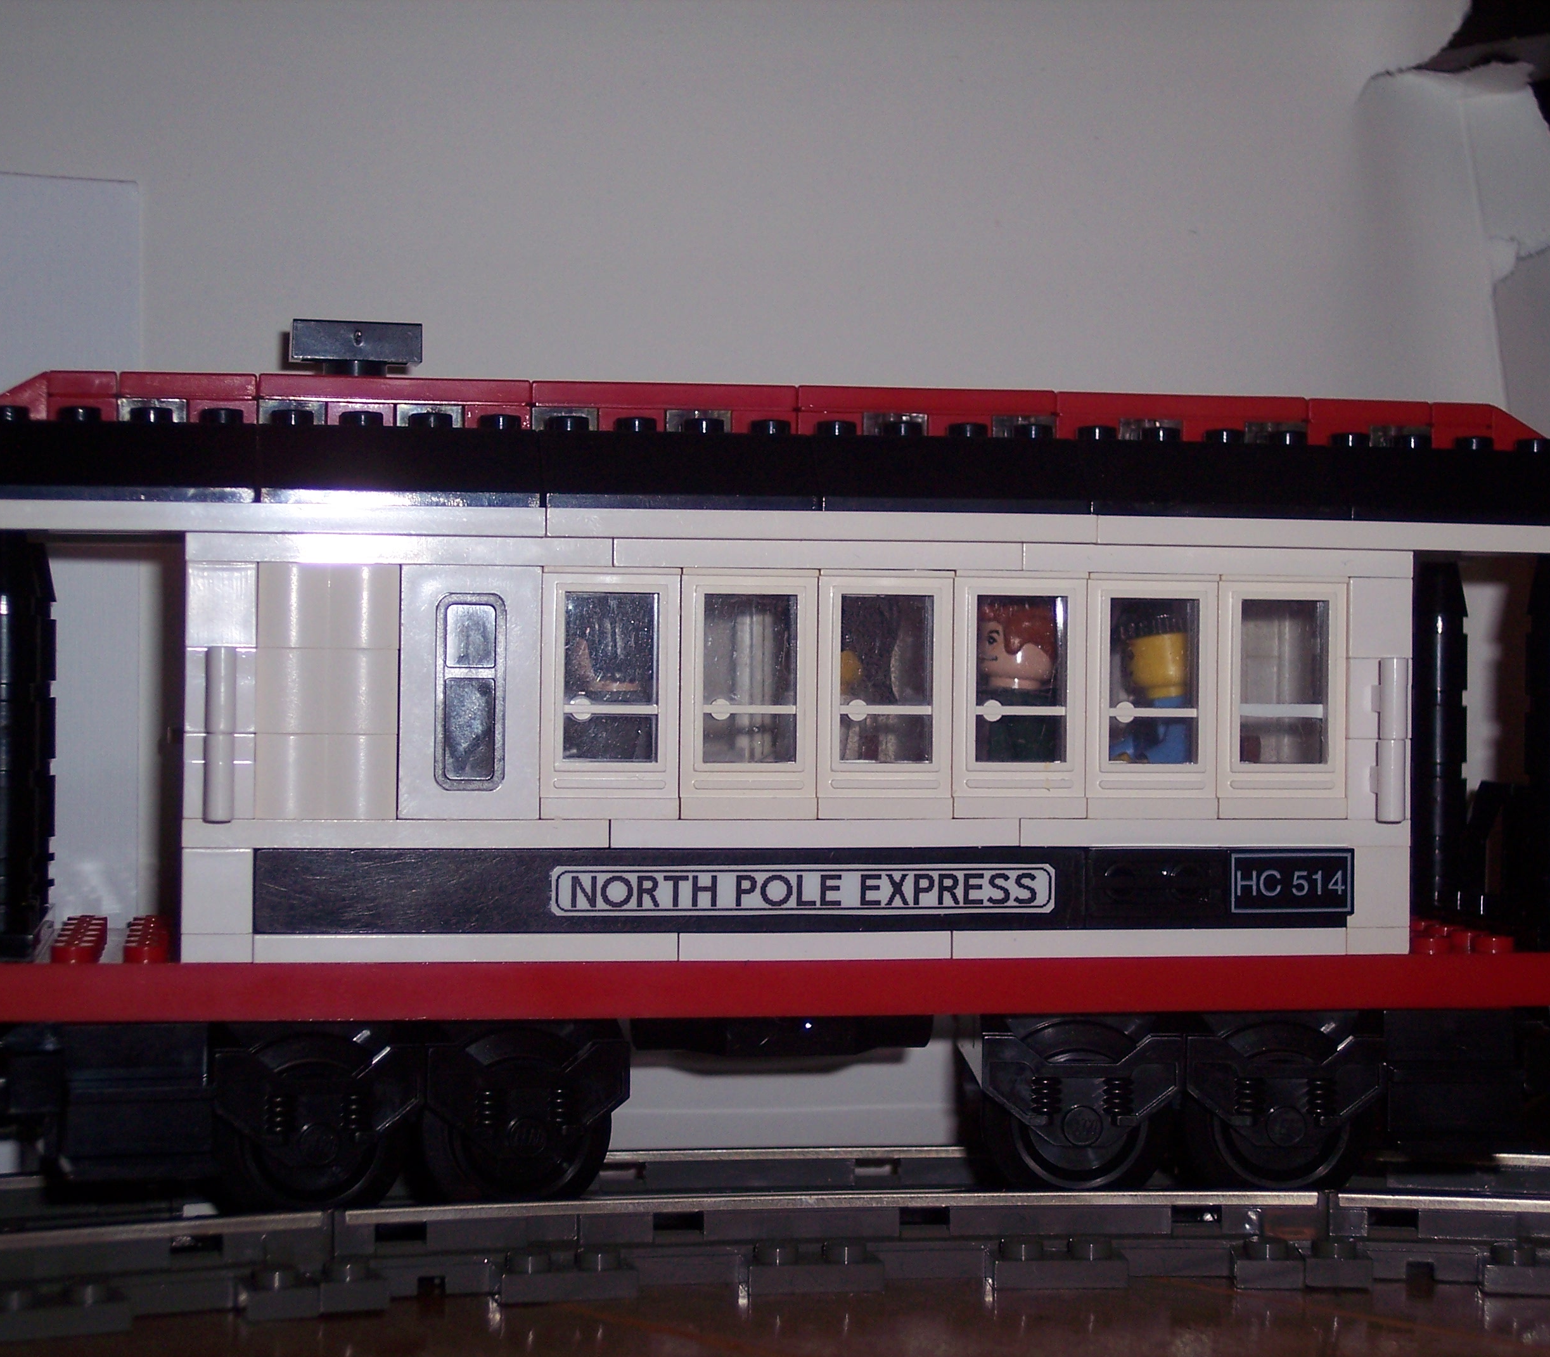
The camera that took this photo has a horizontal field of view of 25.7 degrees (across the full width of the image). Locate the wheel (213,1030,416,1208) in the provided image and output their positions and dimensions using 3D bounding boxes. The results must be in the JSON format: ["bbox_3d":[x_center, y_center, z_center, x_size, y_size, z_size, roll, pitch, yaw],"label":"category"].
[{"bbox_3d":[-0.052,0.050,0.385,0.022,0.021,0.009,0,0,-17],"label":"wheel"}]

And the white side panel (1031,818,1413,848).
[{"bbox_3d":[0.051,0.018,0.404,0.048,0.003,0.008,0,0,-11],"label":"white side panel"}]

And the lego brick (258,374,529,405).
[{"bbox_3d":[-0.046,-0.034,0.403,0.032,0.003,0.010,0,0,-11],"label":"lego brick"}]

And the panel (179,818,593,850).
[{"bbox_3d":[-0.043,0.017,0.386,0.048,0.003,0.008,0,0,-11],"label":"panel"}]

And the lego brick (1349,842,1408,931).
[{"bbox_3d":[0.071,0.025,0.407,0.008,0.010,0.008,0,0,-11],"label":"lego brick"}]

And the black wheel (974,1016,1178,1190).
[{"bbox_3d":[0.036,0.051,0.401,0.025,0.022,0.009,0,0,-11],"label":"black wheel"}]

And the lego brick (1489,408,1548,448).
[{"bbox_3d":[0.092,-0.031,0.428,0.008,0.006,0.009,0,0,-11],"label":"lego brick"}]

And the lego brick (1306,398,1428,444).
[{"bbox_3d":[0.072,-0.031,0.424,0.016,0.006,0.009,0,0,-11],"label":"lego brick"}]

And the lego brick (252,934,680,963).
[{"bbox_3d":[-0.035,0.030,0.388,0.048,0.003,0.008,0,0,-11],"label":"lego brick"}]

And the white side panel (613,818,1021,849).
[{"bbox_3d":[0.004,0.018,0.395,0.048,0.003,0.008,0,0,-11],"label":"white side panel"}]

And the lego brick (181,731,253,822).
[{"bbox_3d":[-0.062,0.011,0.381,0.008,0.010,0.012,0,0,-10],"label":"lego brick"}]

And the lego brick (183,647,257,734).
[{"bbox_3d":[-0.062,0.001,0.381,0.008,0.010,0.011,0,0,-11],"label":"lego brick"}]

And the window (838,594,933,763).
[{"bbox_3d":[0.013,0.000,0.394,0.011,0.020,0.003,0,0,-11],"label":"window"}]

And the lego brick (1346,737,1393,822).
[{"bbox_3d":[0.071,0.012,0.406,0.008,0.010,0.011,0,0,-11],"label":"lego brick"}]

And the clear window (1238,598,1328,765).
[{"bbox_3d":[0.060,0.000,0.403,0.011,0.020,0.002,0,0,-11],"label":"clear window"}]

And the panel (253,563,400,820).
[{"bbox_3d":[-0.051,0.001,0.385,0.016,0.029,0.008,0,0,-11],"label":"panel"}]

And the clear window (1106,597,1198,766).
[{"bbox_3d":[0.044,0.000,0.400,0.011,0.020,0.002,0,0,-11],"label":"clear window"}]

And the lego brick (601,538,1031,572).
[{"bbox_3d":[0.004,-0.014,0.395,0.048,0.003,0.008,0,0,-11],"label":"lego brick"}]

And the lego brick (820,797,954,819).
[{"bbox_3d":[0.012,0.015,0.397,0.016,0.003,0.008,0,0,-11],"label":"lego brick"}]

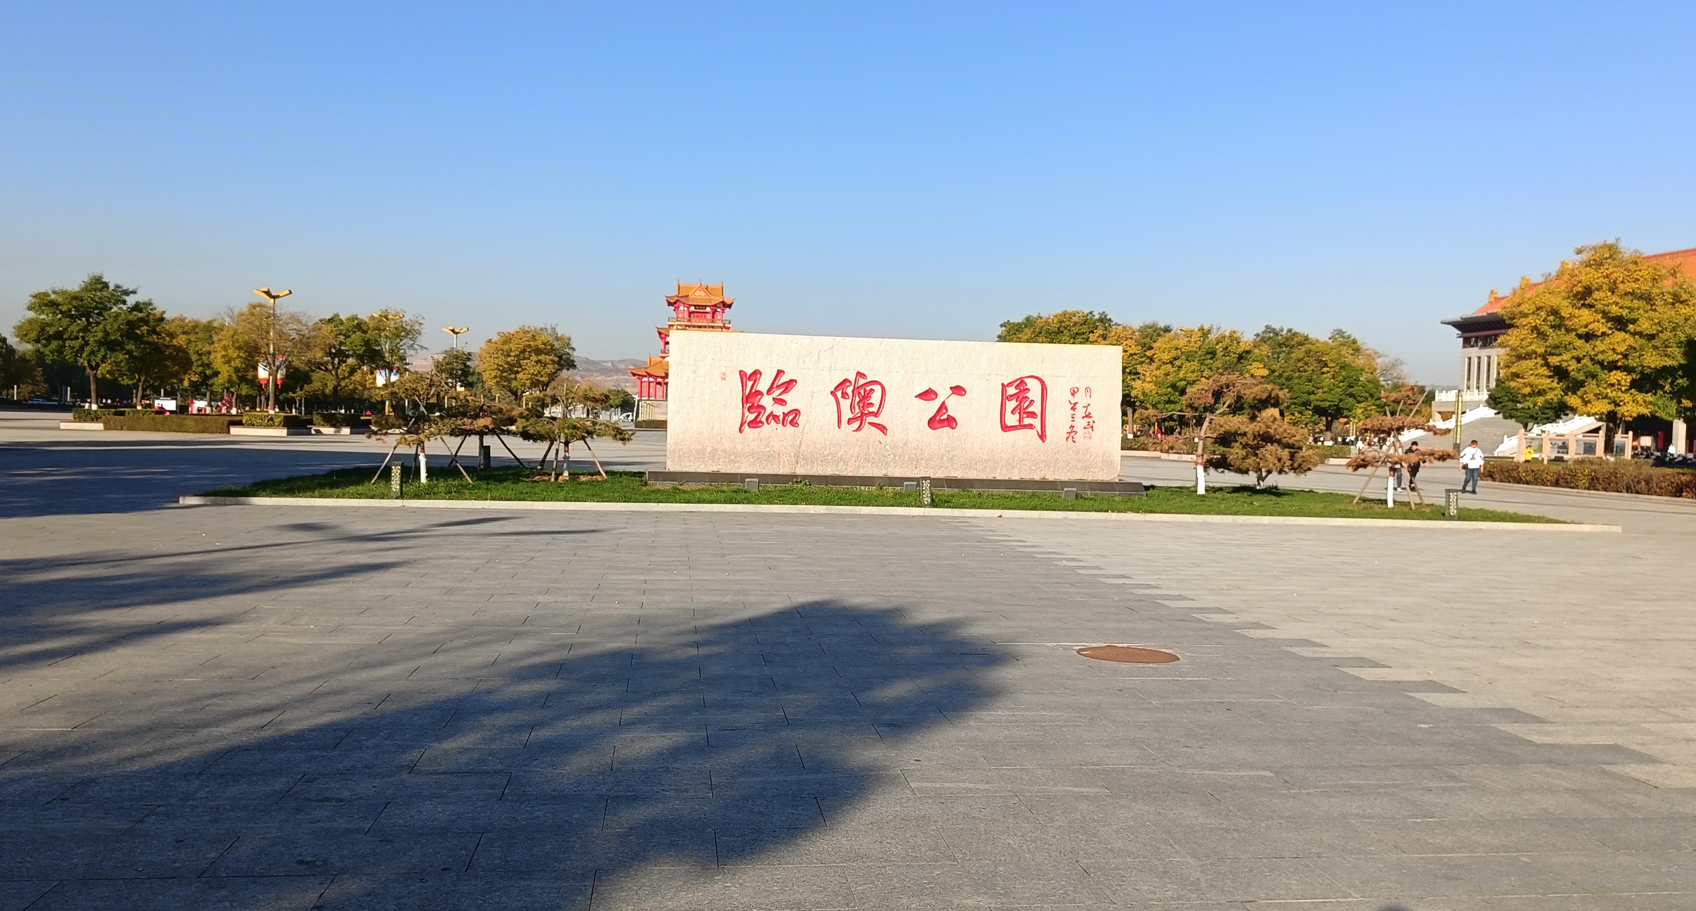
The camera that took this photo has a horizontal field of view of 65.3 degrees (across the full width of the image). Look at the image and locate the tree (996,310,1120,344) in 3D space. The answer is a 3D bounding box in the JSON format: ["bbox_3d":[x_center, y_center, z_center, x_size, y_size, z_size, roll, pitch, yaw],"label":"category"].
[{"bbox_3d":[13.251,-4.769,84.000,7.800,8.720,7.600,1,1,-8],"label":"tree"}]

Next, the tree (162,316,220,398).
[{"bbox_3d":[-47.148,-6.302,95.000,4.700,7.470,4.900,1,1,-8],"label":"tree"}]

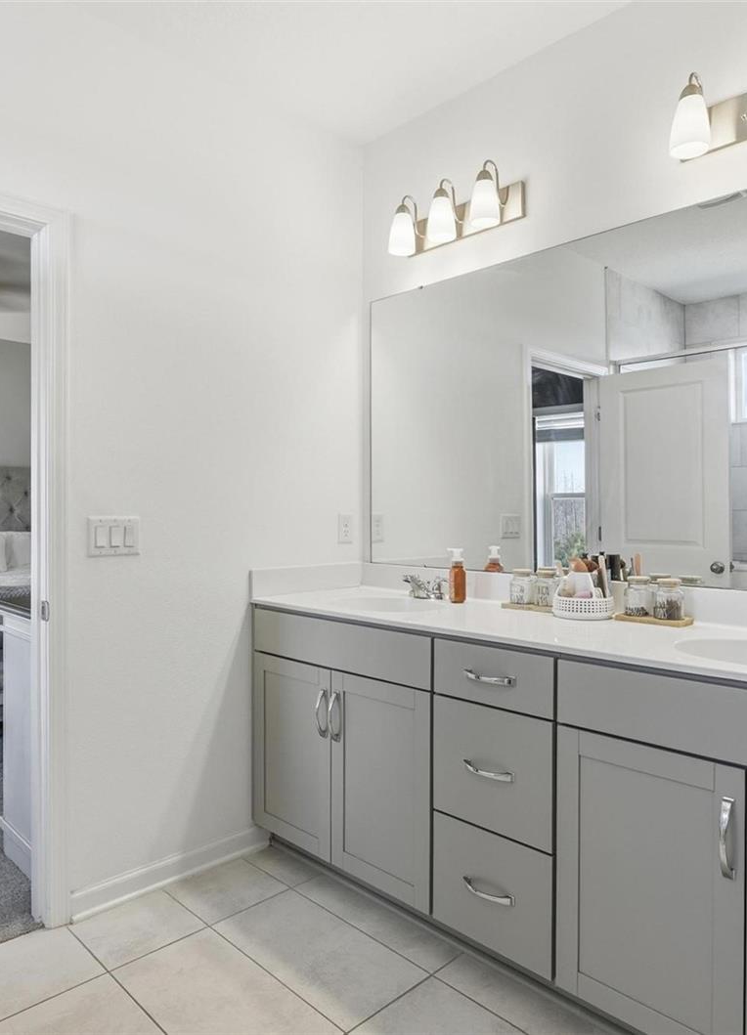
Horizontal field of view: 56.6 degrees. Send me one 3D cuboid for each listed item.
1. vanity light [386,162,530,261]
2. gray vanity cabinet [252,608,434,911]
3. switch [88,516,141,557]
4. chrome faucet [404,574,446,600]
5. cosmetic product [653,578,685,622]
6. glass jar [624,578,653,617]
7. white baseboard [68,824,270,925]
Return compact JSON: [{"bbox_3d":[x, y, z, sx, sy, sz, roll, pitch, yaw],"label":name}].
[{"bbox_3d":[0.278,-1.105,2.486,0.175,0.236,0.527,0,0,-45],"label":"vanity light"},{"bbox_3d":[0.054,0.754,2.438,0.850,0.846,0.555,0,0,45],"label":"gray vanity cabinet"},{"bbox_3d":[-0.808,0.060,2.164,0.010,0.121,0.166,0,0,45],"label":"switch"},{"bbox_3d":[0.160,0.255,2.512,0.210,0.086,0.150,0,0,45],"label":"chrome faucet"},{"bbox_3d":[0.829,0.231,1.940,0.080,0.107,0.080,0,0,-45],"label":"cosmetic product"},{"bbox_3d":[0.797,0.238,2.085,0.078,0.113,0.078,0,0,0],"label":"glass jar"},{"bbox_3d":[-0.648,1.170,2.327,0.016,0.082,0.720,0,0,45],"label":"white baseboard"}]

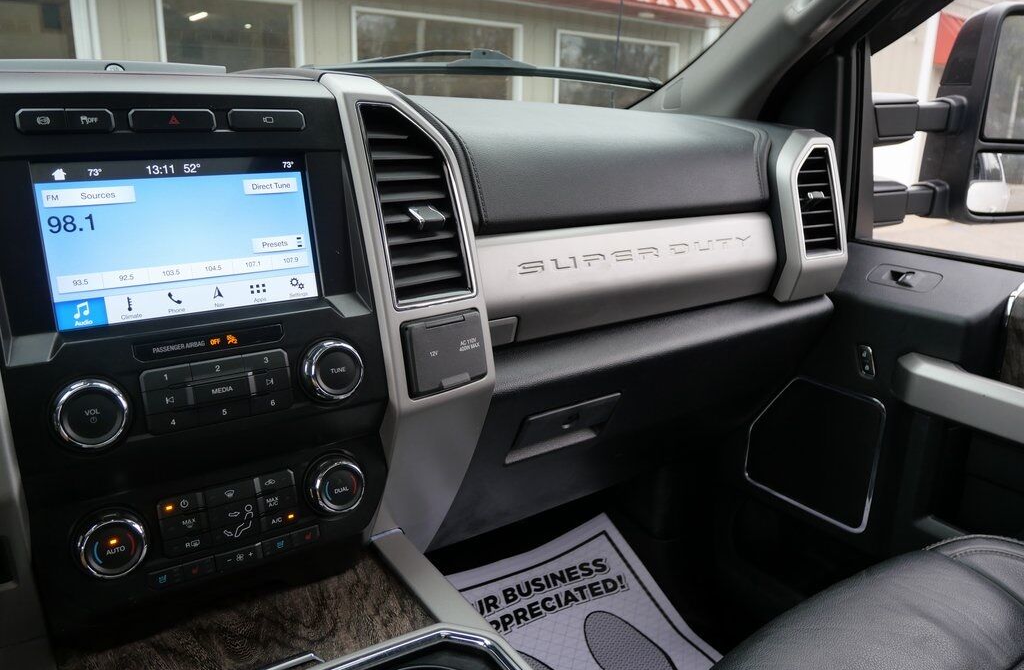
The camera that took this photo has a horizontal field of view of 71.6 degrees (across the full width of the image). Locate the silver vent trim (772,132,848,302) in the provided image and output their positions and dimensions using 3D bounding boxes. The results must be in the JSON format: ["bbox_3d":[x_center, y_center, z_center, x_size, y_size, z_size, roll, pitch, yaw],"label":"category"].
[{"bbox_3d":[0.358,-0.144,0.863,0.093,0.198,0.065,-10,16,-32],"label":"silver vent trim"}]

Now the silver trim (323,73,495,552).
[{"bbox_3d":[-0.086,-0.014,0.636,0.102,0.422,0.115,-10,16,-32],"label":"silver trim"}]

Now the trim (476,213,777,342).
[{"bbox_3d":[0.137,-0.075,0.777,0.422,0.100,0.047,-10,16,-32],"label":"trim"}]

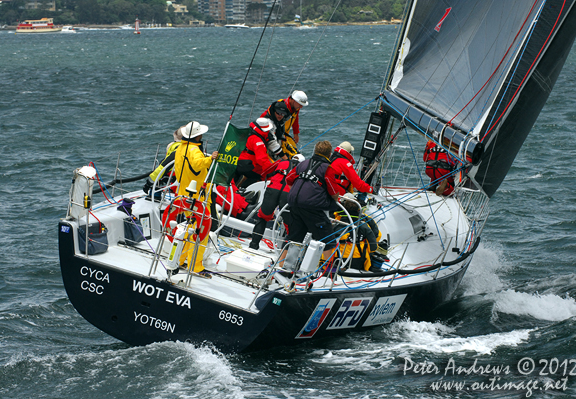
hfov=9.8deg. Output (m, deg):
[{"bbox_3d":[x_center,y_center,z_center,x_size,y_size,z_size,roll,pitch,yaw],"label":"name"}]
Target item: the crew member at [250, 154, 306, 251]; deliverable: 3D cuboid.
[{"bbox_3d":[-0.132,0.025,42.200,0.580,1.250,0.750,2,4,37],"label":"crew member"}]

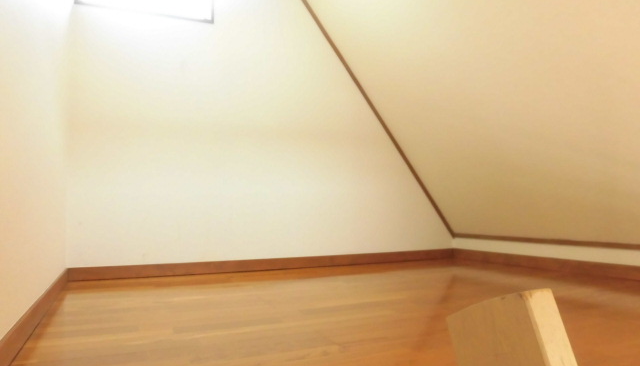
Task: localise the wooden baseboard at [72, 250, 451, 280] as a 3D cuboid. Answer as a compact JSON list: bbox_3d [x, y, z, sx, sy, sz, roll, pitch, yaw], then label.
[{"bbox_3d":[-0.143,0.496,2.771,2.497,0.075,0.018,1,-5,-25],"label":"wooden baseboard"}]

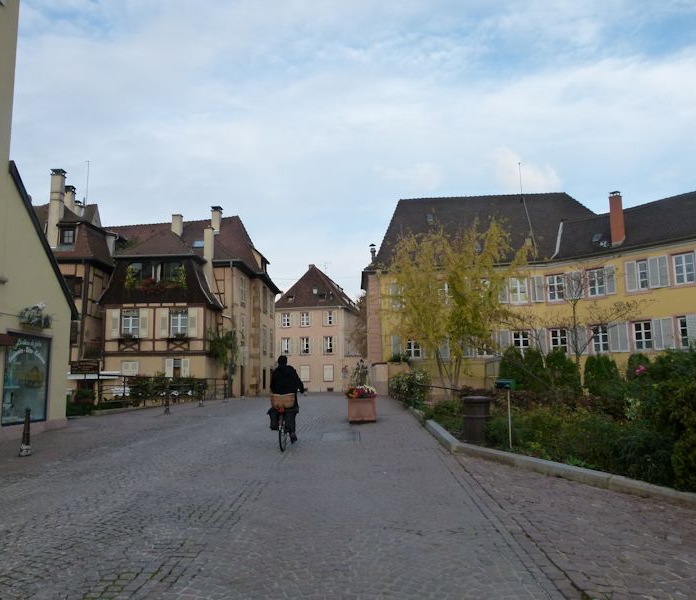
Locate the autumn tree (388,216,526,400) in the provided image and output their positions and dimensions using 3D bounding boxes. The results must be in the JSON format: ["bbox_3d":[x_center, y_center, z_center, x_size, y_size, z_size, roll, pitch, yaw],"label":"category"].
[{"bbox_3d":[4.877,0.508,25.500,5.800,7.600,5.400,-2,-8,11],"label":"autumn tree"}]

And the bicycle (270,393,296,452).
[{"bbox_3d":[-1.227,2.400,11.451,0.580,1.070,1.750,-1,-8,1],"label":"bicycle"}]

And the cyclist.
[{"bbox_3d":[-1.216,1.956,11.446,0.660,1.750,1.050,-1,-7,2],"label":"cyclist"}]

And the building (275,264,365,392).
[{"bbox_3d":[-2.961,3.091,61.611,7.200,13.000,10.500,-1,-7,6],"label":"building"}]

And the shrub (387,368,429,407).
[{"bbox_3d":[2.750,3.940,25.905,1.850,1.650,1.700,-1,-7,0],"label":"shrub"}]

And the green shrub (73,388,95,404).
[{"bbox_3d":[-10.071,3.674,22.000,0.800,0.620,0.750,3,-8,-25],"label":"green shrub"}]

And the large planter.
[{"bbox_3d":[0.427,3.179,17.071,0.790,0.740,0.790,-1,-8,2],"label":"large planter"}]

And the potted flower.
[{"bbox_3d":[0.470,3.217,17.835,0.900,1.120,0.900,-1,-7,2],"label":"potted flower"}]

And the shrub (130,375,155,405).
[{"bbox_3d":[-7.825,3.427,22.000,0.900,1.100,0.800,2,-8,-20],"label":"shrub"}]

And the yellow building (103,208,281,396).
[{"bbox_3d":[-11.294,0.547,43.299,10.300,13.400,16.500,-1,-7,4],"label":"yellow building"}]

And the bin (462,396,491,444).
[{"bbox_3d":[2.489,2.265,10.997,0.550,0.880,0.550,-1,-7,0],"label":"bin"}]

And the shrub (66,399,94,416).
[{"bbox_3d":[-9.035,3.574,19.300,0.950,0.620,0.750,3,-8,-25],"label":"shrub"}]

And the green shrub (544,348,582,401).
[{"bbox_3d":[9.511,3.288,25.500,1.600,2.300,1.600,-4,-8,20],"label":"green shrub"}]

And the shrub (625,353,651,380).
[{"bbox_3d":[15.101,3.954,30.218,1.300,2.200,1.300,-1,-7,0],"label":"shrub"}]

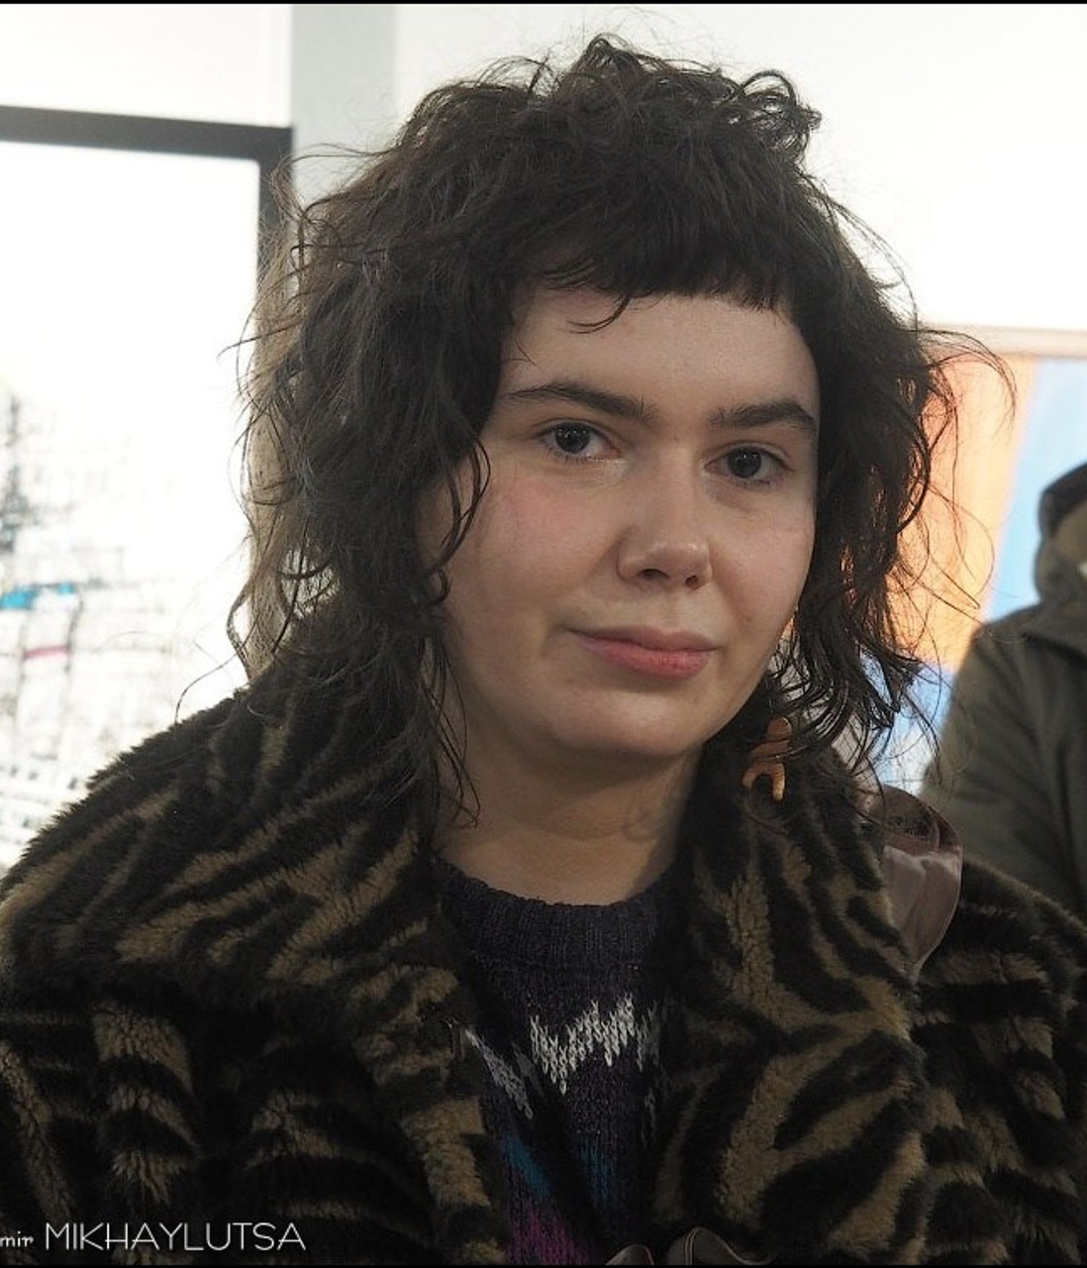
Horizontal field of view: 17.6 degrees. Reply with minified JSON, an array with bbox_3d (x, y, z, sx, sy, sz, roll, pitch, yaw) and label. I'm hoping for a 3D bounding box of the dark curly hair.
[{"bbox_3d":[0.021,-0.073,1.255,0.255,0.280,0.240,5,0,-20],"label":"dark curly hair"}]

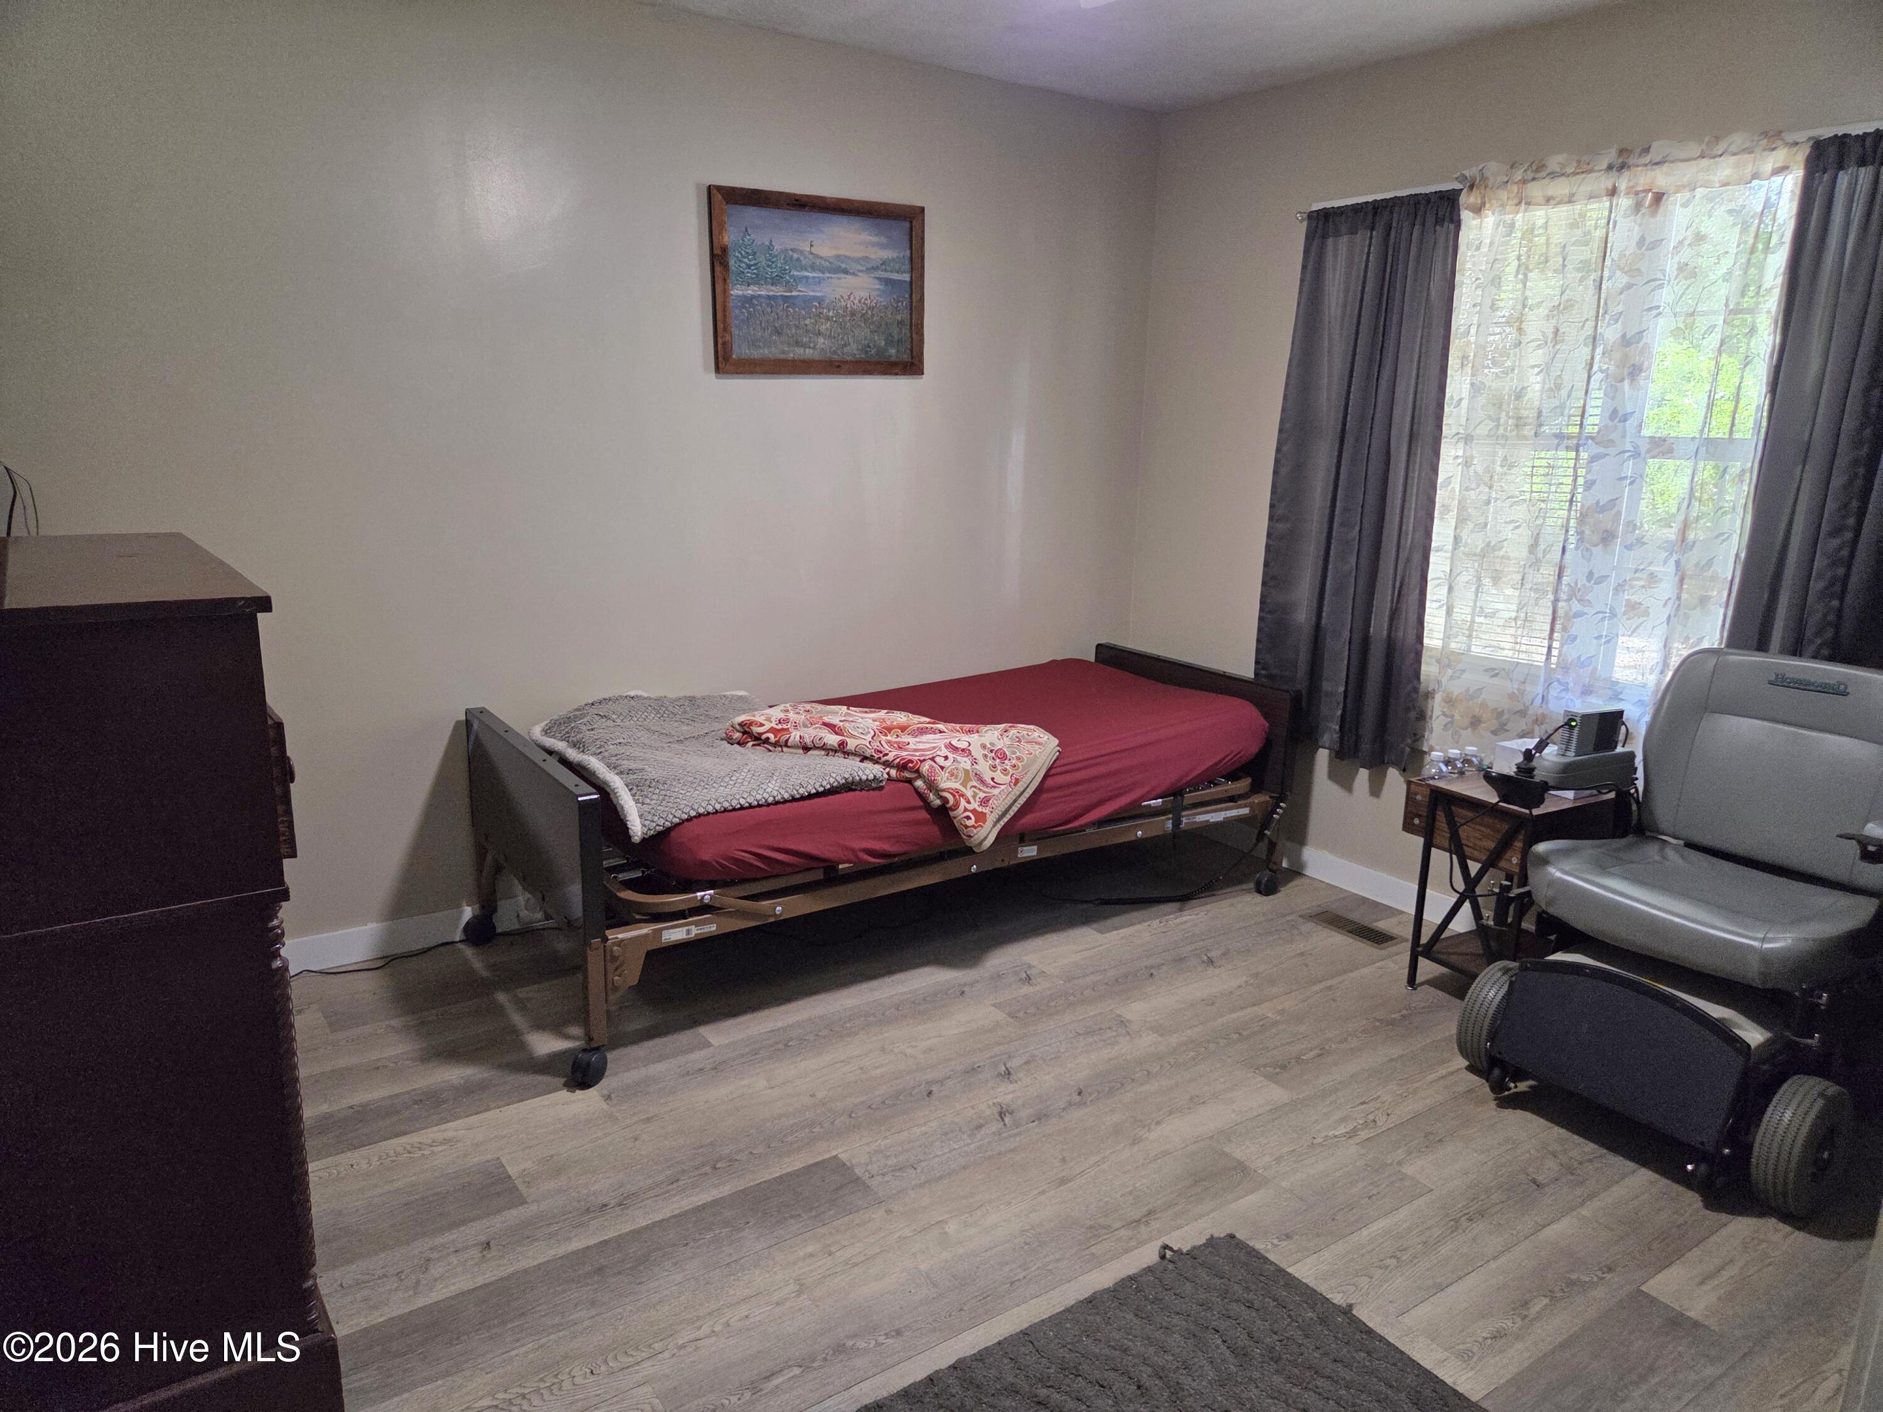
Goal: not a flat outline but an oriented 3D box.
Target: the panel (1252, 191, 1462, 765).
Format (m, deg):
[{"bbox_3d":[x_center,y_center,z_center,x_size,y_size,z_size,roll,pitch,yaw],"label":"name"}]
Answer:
[{"bbox_3d":[1.217,-0.637,3.726,0.100,1.635,0.615,-8,16,-33],"label":"panel"}]

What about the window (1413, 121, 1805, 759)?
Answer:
[{"bbox_3d":[1.602,-0.551,3.170,0.090,1.570,0.845,-8,16,-33],"label":"window"}]

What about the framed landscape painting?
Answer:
[{"bbox_3d":[-0.349,-1.227,3.675,0.700,0.501,0.030,-8,16,-33],"label":"framed landscape painting"}]

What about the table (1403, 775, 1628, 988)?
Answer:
[{"bbox_3d":[1.458,0.475,3.255,0.405,0.557,0.350,-8,16,-33],"label":"table"}]

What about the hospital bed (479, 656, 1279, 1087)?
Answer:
[{"bbox_3d":[-0.078,0.305,3.604,2.243,0.668,0.925,-8,16,-33],"label":"hospital bed"}]

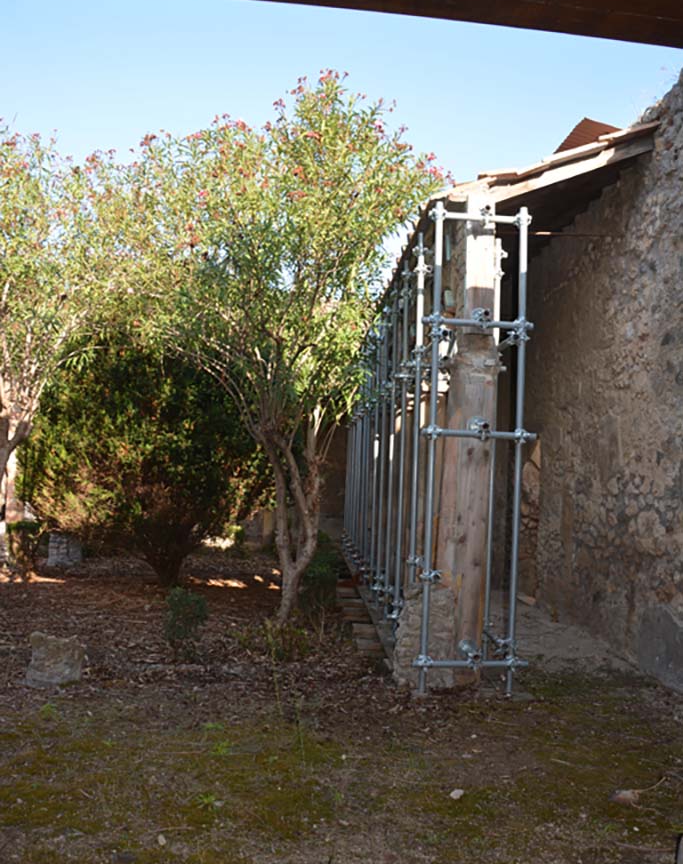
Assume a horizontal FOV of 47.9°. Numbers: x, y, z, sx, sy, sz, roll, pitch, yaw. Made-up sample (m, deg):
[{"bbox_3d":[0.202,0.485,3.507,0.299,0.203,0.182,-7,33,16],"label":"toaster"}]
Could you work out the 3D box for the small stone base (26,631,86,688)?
[{"bbox_3d":[-2.044,1.621,5.552,0.400,0.360,0.330,2,-2,-3],"label":"small stone base"}]

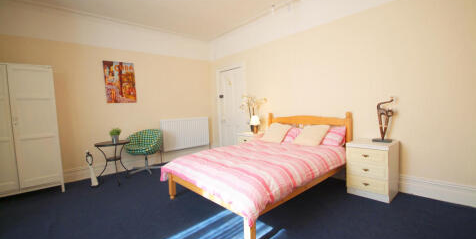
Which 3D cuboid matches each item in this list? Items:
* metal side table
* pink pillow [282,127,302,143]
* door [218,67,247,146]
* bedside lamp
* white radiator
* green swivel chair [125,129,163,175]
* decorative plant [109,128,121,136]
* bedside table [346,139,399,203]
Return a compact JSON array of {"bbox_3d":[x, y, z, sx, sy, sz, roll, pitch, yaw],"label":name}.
[{"bbox_3d":[-2.063,0.705,3.288,0.500,0.610,0.500,-4,3,-42],"label":"metal side table"},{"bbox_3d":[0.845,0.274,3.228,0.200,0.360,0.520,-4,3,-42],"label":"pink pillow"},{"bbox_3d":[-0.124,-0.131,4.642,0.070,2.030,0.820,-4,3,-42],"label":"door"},{"bbox_3d":[0.313,0.103,3.879,0.180,0.360,0.180,-2,2,0],"label":"bedside lamp"},{"bbox_3d":[-1.165,0.317,4.473,1.140,0.670,0.100,-4,3,-42],"label":"white radiator"},{"bbox_3d":[-1.704,0.614,3.705,0.620,0.730,0.600,-1,2,20],"label":"green swivel chair"},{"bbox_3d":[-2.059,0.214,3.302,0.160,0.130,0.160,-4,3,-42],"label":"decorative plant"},{"bbox_3d":[1.647,0.590,2.432,0.410,0.620,0.420,-4,3,-42],"label":"bedside table"}]

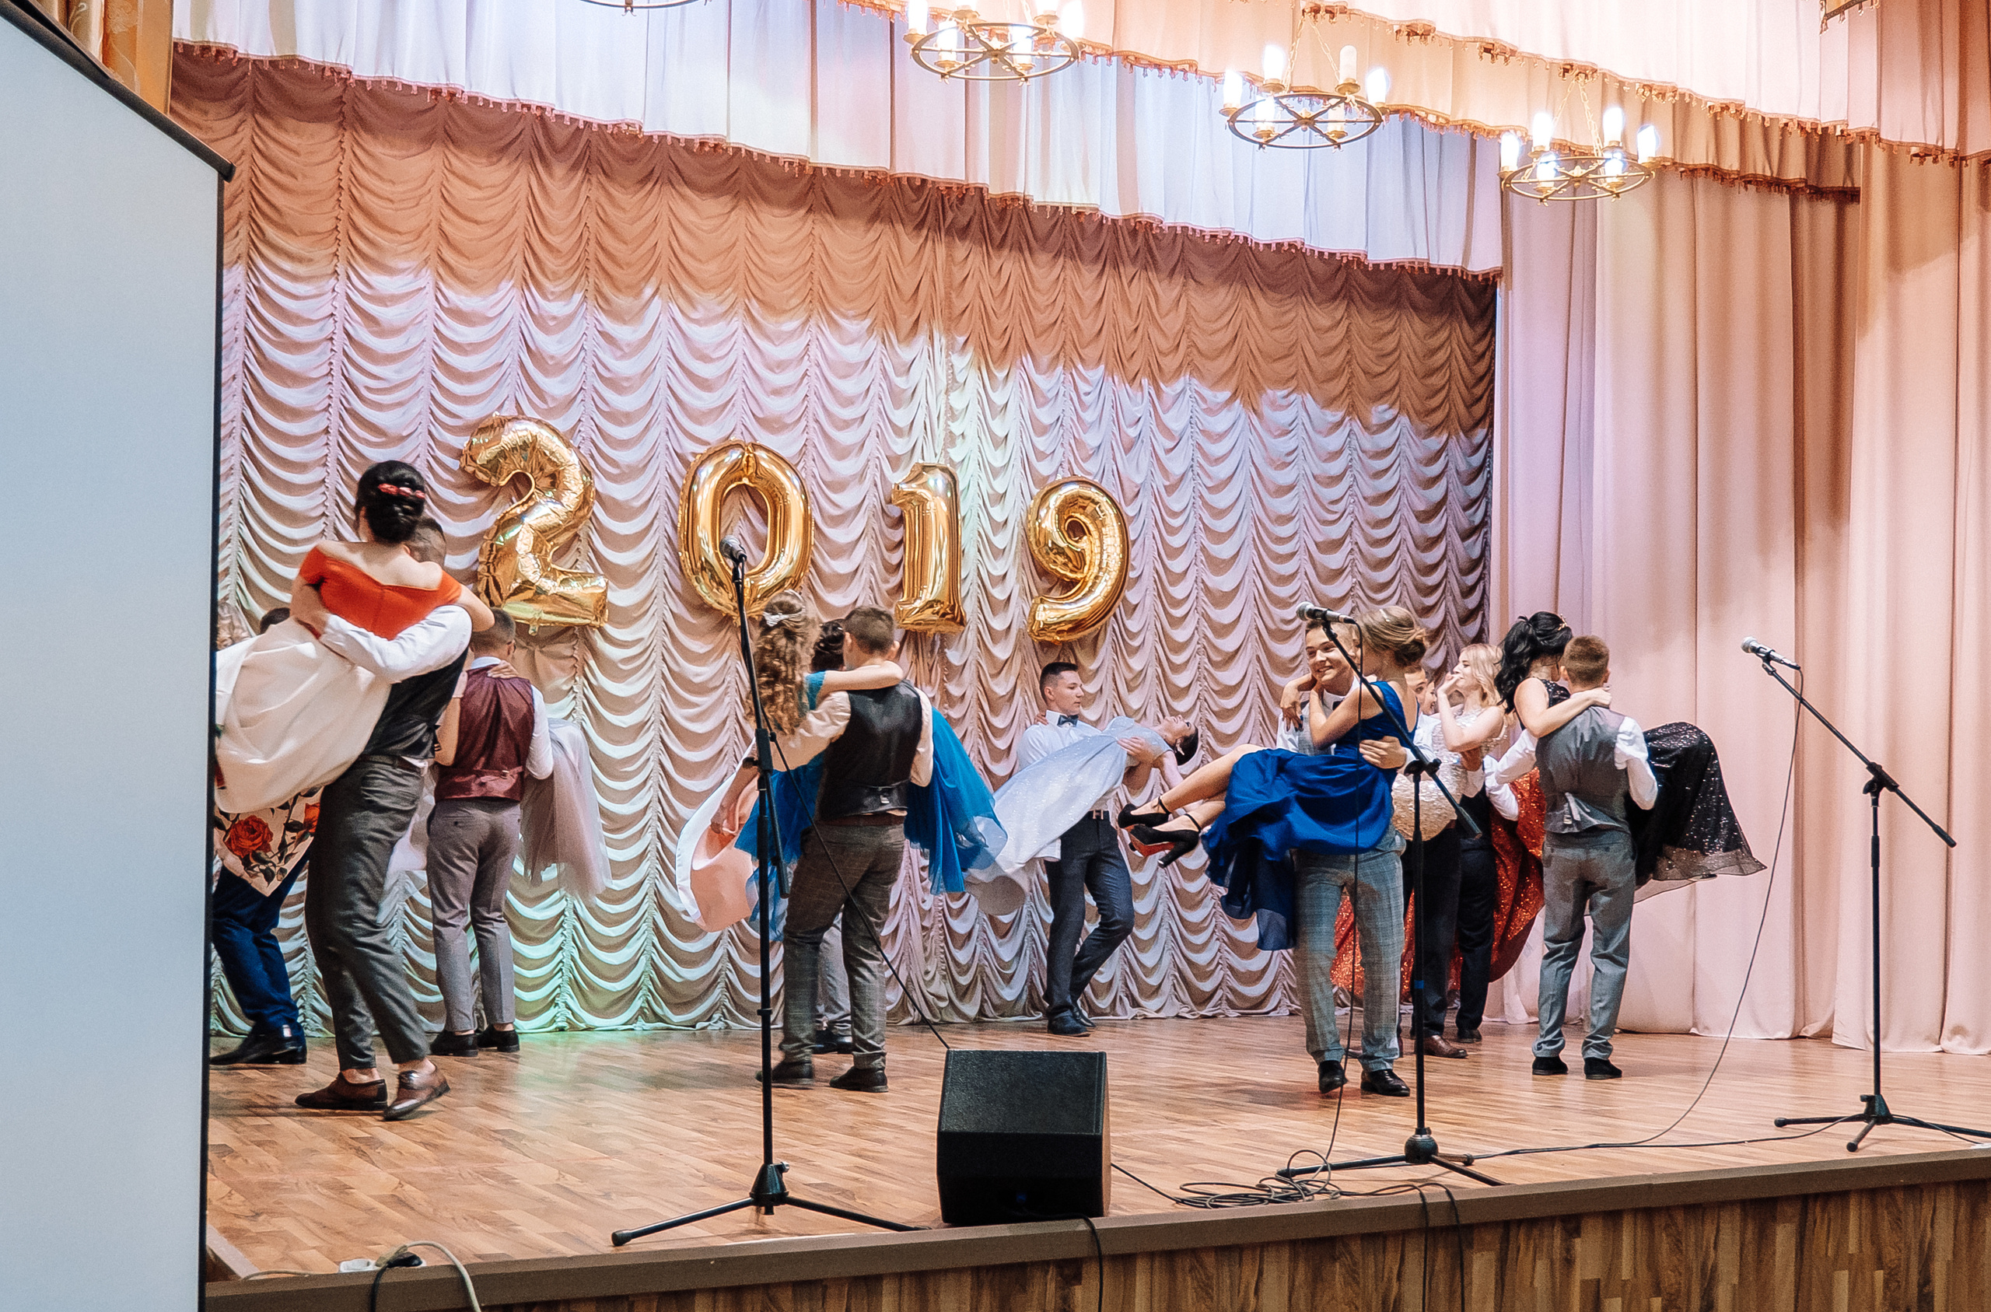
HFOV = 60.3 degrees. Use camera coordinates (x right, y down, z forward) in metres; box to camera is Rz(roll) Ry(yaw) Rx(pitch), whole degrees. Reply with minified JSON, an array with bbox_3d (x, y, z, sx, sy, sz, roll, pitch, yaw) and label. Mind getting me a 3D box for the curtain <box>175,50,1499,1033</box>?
[{"bbox_3d":[-0.312,-0.361,8.808,7.350,4.420,0.250,4,-8,-23],"label":"curtain"}]

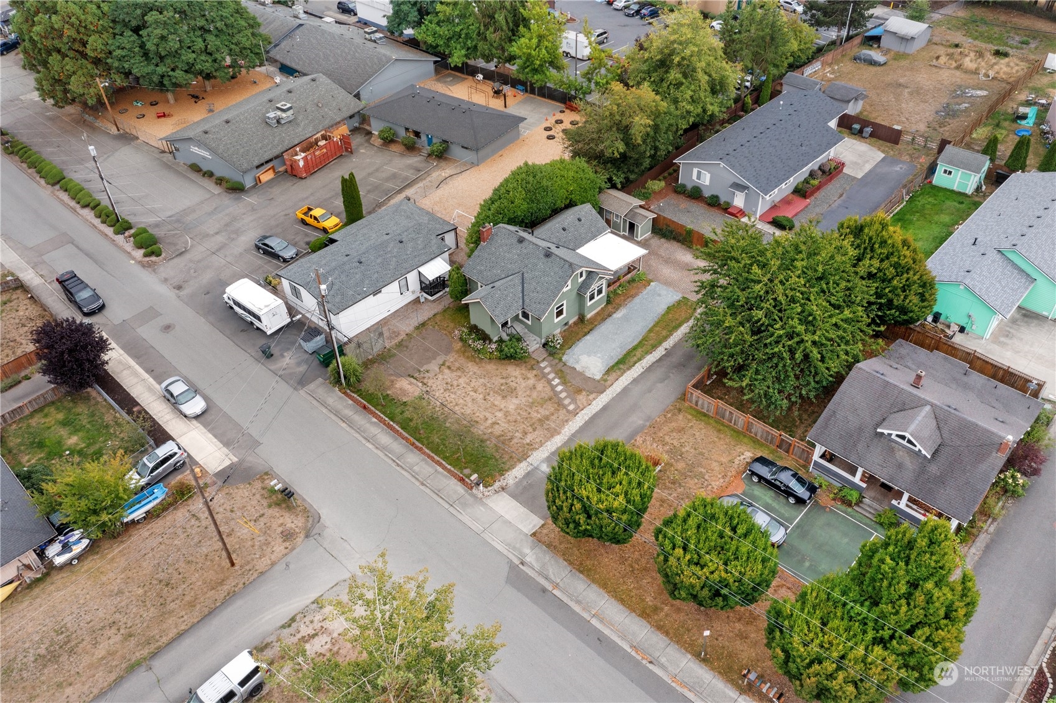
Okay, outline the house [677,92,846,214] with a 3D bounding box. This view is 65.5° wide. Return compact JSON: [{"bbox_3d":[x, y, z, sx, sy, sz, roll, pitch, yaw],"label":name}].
[{"bbox_3d":[27.246,-22.738,90.531,11.000,4.700,22.400,30,50,33],"label":"house"}]

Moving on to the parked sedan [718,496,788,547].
[{"bbox_3d":[13.879,10.693,51.819,4.680,1.440,1.800,30,50,31],"label":"parked sedan"}]

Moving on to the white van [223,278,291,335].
[{"bbox_3d":[-24.211,-4.239,72.821,7.000,2.800,2.450,32,51,33],"label":"white van"}]

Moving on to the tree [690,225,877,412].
[{"bbox_3d":[18.330,-2.434,60.555,12.300,12.500,12.300,-1,40,1],"label":"tree"}]

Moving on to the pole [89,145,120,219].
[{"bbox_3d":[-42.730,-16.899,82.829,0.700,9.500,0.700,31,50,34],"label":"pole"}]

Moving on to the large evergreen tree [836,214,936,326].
[{"bbox_3d":[28.999,-6.389,66.985,7.200,9.700,7.200,30,50,32],"label":"large evergreen tree"}]

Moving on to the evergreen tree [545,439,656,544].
[{"bbox_3d":[4.610,9.101,52.282,7.000,6.300,7.000,-1,40,1],"label":"evergreen tree"}]

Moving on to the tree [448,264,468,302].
[{"bbox_3d":[-6.192,-6.102,72.434,1.750,3.900,1.750,-1,40,1],"label":"tree"}]

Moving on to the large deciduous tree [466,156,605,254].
[{"bbox_3d":[1.056,-15.140,81.495,6.800,6.200,16.000,30,50,33],"label":"large deciduous tree"}]

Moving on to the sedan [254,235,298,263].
[{"bbox_3d":[-24.985,-10.367,81.430,4.750,1.470,1.840,23,46,26],"label":"sedan"}]

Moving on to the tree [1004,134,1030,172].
[{"bbox_3d":[51.860,-21.049,86.580,2.200,3.800,2.200,-2,40,1],"label":"tree"}]

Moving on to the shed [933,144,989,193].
[{"bbox_3d":[45.193,-19.042,85.218,4.200,3.300,3.900,29,49,30],"label":"shed"}]

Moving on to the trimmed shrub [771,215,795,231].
[{"bbox_3d":[25.318,-12.766,81.509,2.200,1.100,2.200,30,50,33],"label":"trimmed shrub"}]

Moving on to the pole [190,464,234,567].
[{"bbox_3d":[-18.860,9.808,49.002,0.350,9.800,0.350,31,50,34],"label":"pole"}]

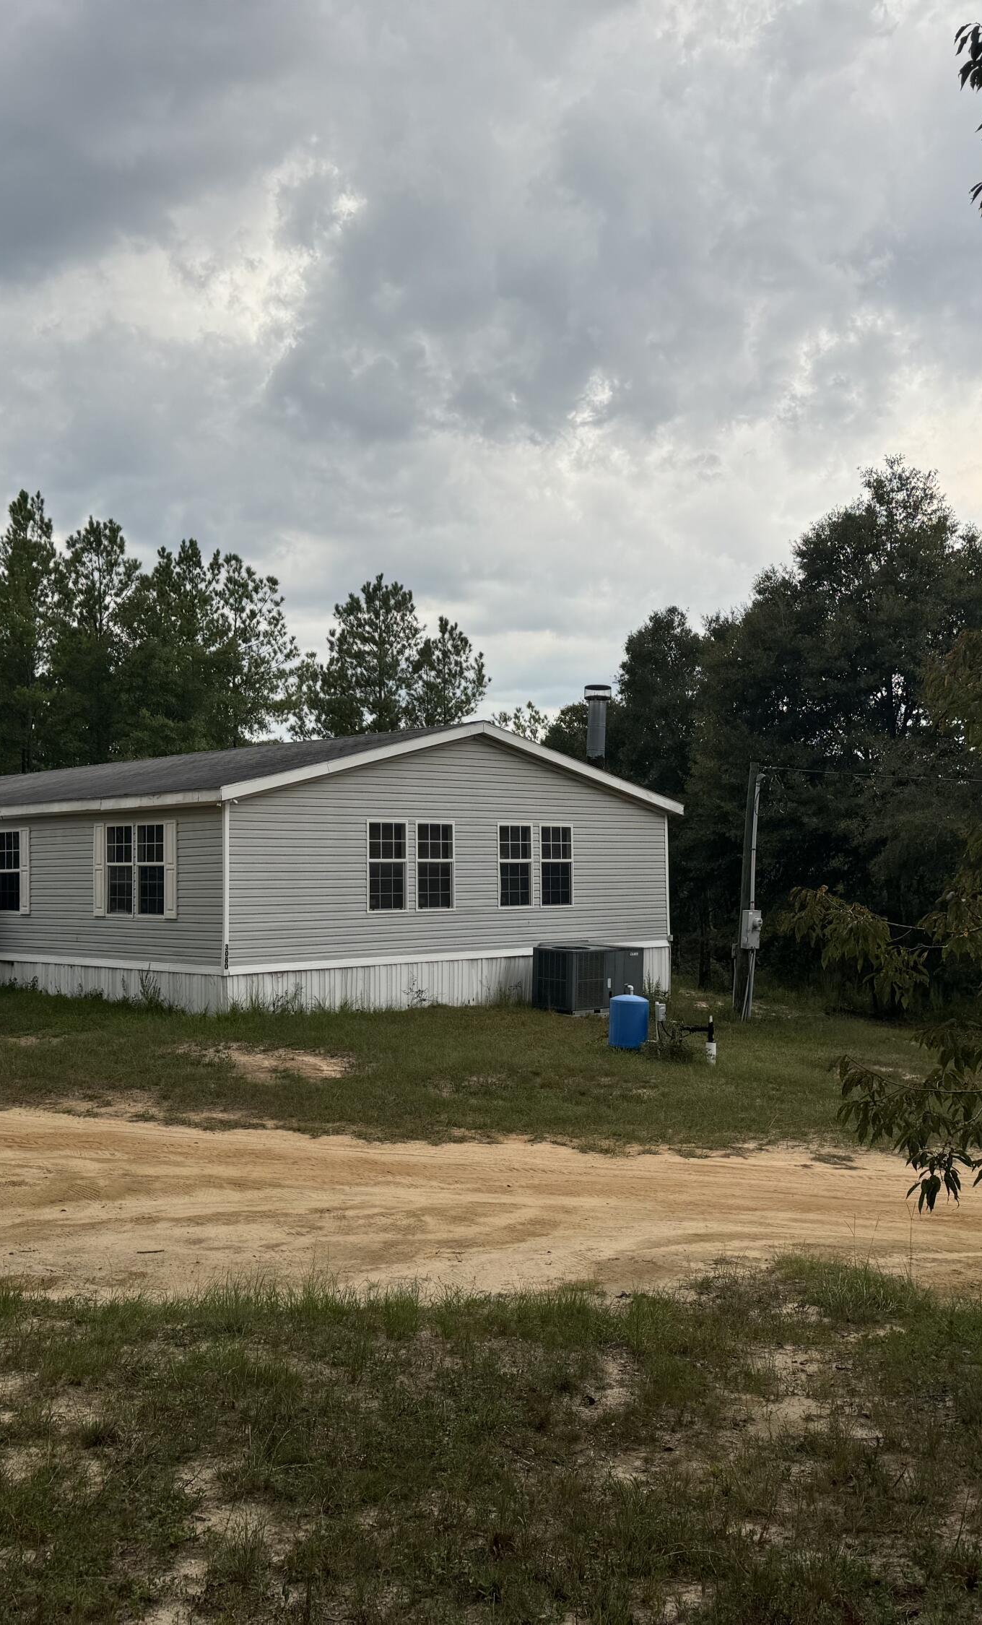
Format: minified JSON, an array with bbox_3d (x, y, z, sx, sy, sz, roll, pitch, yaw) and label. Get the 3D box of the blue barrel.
[{"bbox_3d":[1.558,2.363,16.900,0.445,0.635,0.445,-1,-2,0],"label":"blue barrel"}]

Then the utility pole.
[{"bbox_3d":[3.704,1.109,21.445,0.290,3.647,0.280,2,-2,0],"label":"utility pole"}]

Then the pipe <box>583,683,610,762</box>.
[{"bbox_3d":[1.836,-1.455,26.415,0.472,1.573,0.472,-1,-2,0],"label":"pipe"}]

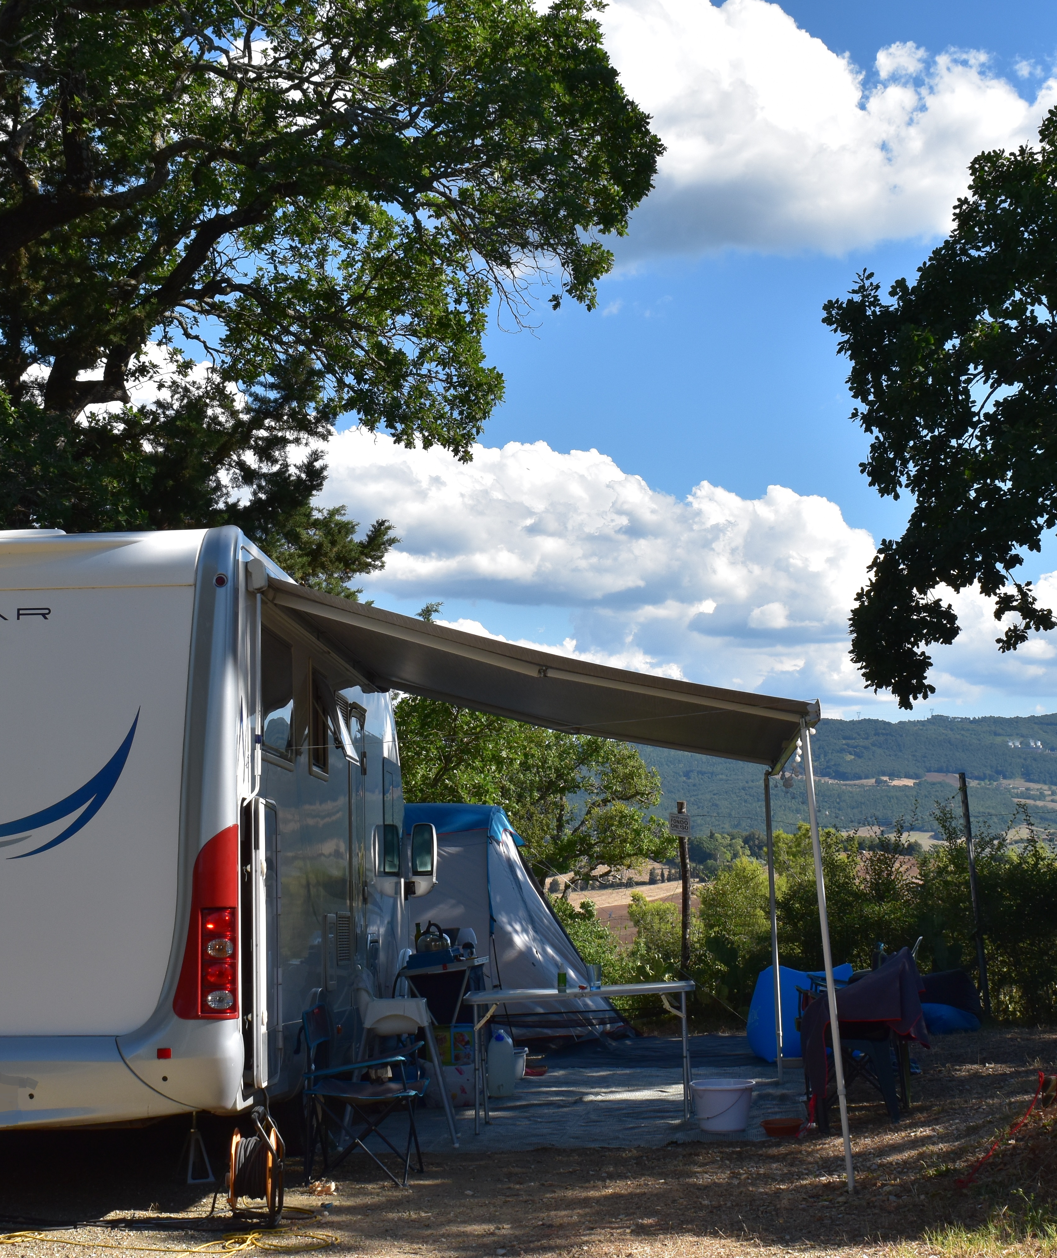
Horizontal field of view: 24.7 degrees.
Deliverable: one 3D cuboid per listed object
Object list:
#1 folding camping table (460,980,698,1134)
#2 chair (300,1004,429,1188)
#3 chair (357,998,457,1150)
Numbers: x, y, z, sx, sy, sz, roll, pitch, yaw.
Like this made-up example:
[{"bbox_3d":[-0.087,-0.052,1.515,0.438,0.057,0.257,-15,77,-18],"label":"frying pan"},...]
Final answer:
[{"bbox_3d":[0.289,2.264,12.769,1.200,0.700,0.600,-3,-6,4],"label":"folding camping table"},{"bbox_3d":[-0.707,2.055,10.721,0.520,0.770,0.530,-2,-7,4],"label":"chair"},{"bbox_3d":[-0.661,2.198,12.407,0.590,0.870,0.570,-1,-7,1],"label":"chair"}]

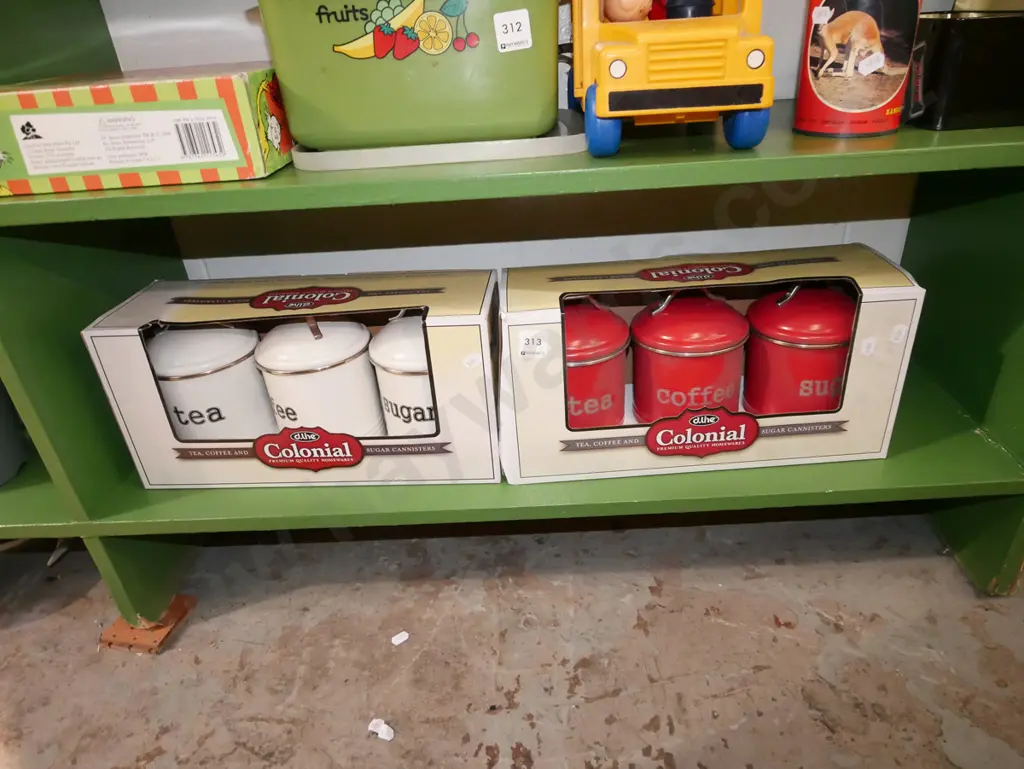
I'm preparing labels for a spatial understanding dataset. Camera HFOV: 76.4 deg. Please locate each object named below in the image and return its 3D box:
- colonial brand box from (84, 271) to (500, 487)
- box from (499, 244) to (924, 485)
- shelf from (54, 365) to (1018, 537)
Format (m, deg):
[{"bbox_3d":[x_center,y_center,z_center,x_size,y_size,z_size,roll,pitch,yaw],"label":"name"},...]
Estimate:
[{"bbox_3d":[-0.191,-0.005,0.656,0.359,0.173,0.124,-1,29,4],"label":"colonial brand box"},{"bbox_3d":[0.174,-0.022,0.642,0.360,0.173,0.123,-4,29,0],"label":"box"},{"bbox_3d":[0.034,0.045,0.737,0.898,0.020,0.297,-3,29,2],"label":"shelf"}]

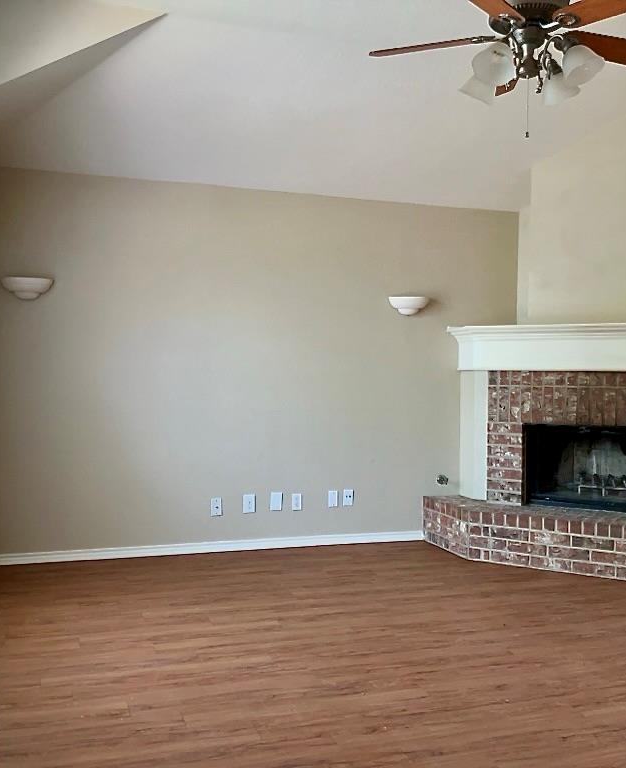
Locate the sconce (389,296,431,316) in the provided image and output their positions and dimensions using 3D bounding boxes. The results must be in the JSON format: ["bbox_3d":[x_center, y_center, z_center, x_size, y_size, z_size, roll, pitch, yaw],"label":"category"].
[{"bbox_3d":[0.719,-0.548,5.680,0.315,0.133,0.150,0,1,-19],"label":"sconce"}]

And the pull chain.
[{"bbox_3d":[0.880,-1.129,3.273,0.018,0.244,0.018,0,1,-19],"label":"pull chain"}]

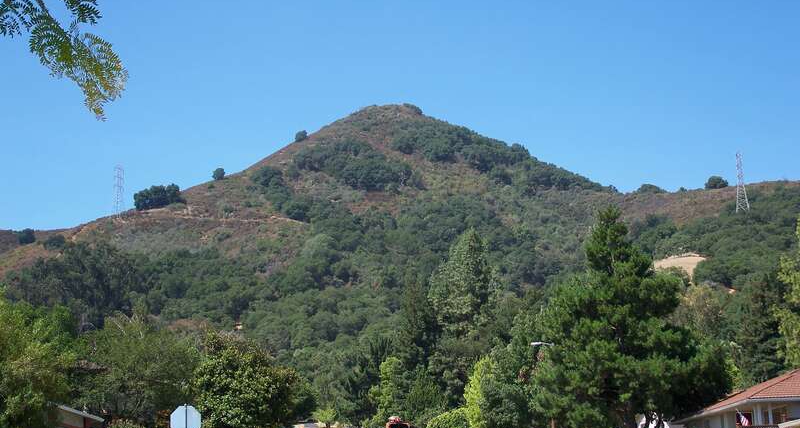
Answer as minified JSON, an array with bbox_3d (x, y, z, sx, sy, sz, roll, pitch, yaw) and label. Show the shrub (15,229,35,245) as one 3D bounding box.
[{"bbox_3d":[-247.855,14.851,900.000,13.000,10.500,13.000,0,-10,0],"label":"shrub"}]

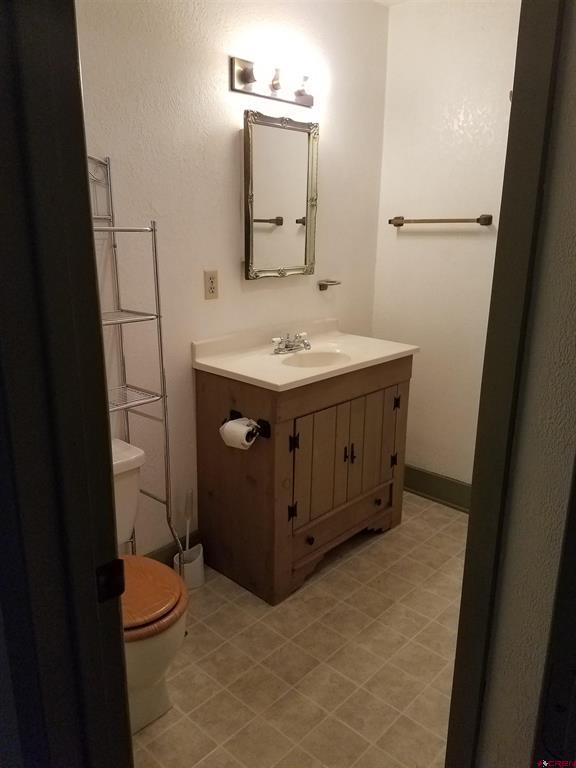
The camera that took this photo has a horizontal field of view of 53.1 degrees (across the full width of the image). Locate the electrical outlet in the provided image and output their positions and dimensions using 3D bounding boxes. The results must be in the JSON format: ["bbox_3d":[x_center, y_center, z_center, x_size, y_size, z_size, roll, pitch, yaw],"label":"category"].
[{"bbox_3d":[-0.298,-0.389,2.287,0.012,0.115,0.070,14,20,41],"label":"electrical outlet"}]

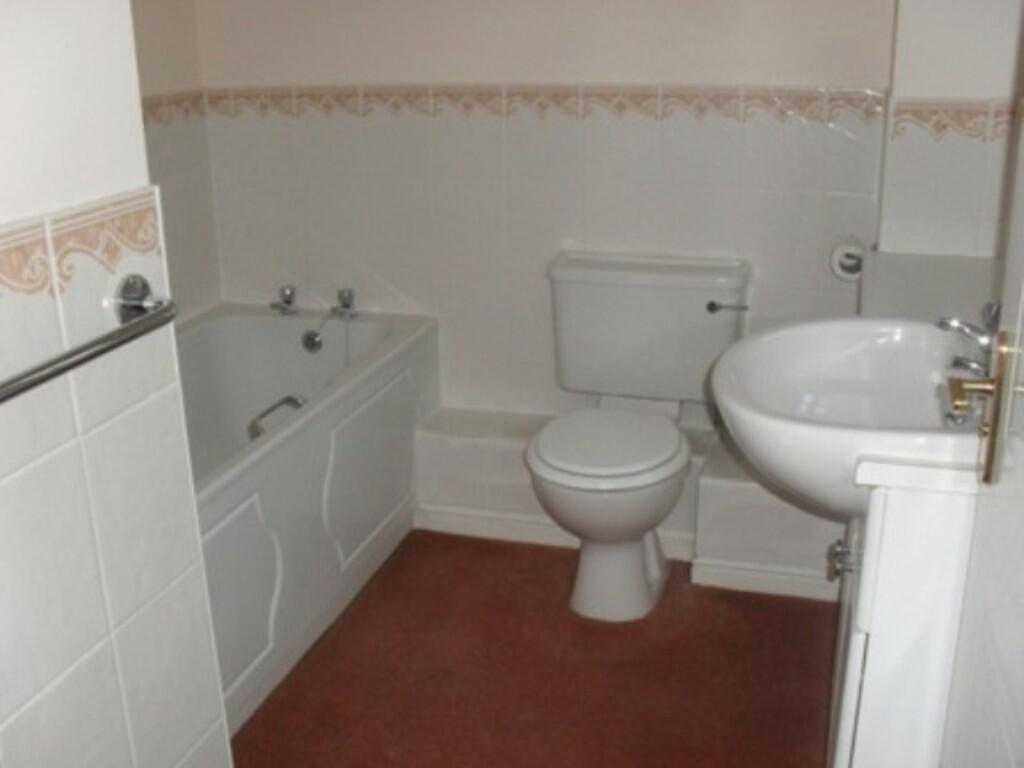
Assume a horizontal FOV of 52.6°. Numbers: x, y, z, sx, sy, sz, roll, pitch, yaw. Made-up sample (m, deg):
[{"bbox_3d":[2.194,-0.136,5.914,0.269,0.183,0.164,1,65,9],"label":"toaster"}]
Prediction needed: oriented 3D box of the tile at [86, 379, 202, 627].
[{"bbox_3d":[-0.451,0.149,1.264,0.008,0.253,0.197,5,19,16],"label":"tile"}]

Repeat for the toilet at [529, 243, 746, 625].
[{"bbox_3d":[0.282,0.131,2.457,0.477,0.760,0.690,5,19,16],"label":"toilet"}]

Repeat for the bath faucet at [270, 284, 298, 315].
[{"bbox_3d":[-0.654,-0.231,2.957,0.055,0.085,0.110,5,19,16],"label":"bath faucet"}]

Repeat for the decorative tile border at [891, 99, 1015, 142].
[{"bbox_3d":[0.900,-0.533,2.109,0.260,0.089,0.010,5,19,16],"label":"decorative tile border"}]

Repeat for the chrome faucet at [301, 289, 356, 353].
[{"bbox_3d":[-0.532,-0.173,2.936,0.155,0.170,0.120,5,19,16],"label":"chrome faucet"}]

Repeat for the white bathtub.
[{"bbox_3d":[-0.774,0.299,2.332,0.703,0.536,1.695,5,19,16],"label":"white bathtub"}]

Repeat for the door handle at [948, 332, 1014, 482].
[{"bbox_3d":[0.416,0.031,0.930,0.054,0.155,0.105,5,19,16],"label":"door handle"}]

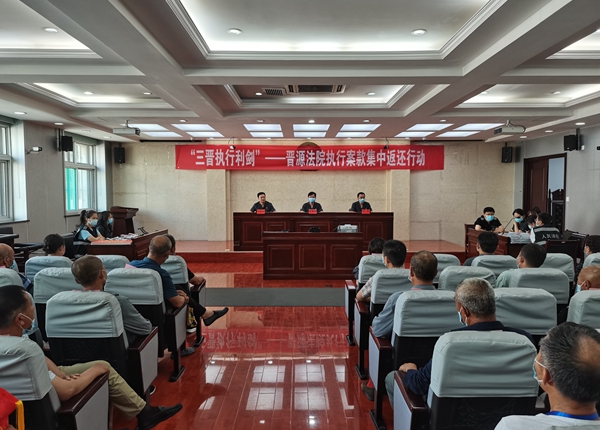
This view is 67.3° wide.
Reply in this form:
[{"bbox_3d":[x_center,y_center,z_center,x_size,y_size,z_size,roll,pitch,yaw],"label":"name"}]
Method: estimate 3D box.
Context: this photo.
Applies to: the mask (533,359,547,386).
[{"bbox_3d":[0.861,0.531,1.530,0.140,0.100,0.080,-1,3,-10],"label":"mask"}]

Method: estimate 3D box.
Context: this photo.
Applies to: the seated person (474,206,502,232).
[{"bbox_3d":[3.536,0.524,8.529,0.550,1.334,0.750,1,2,19],"label":"seated person"}]

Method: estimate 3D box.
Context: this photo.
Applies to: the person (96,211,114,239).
[{"bbox_3d":[-3.280,0.536,7.891,0.750,1.210,0.450,0,3,3],"label":"person"}]

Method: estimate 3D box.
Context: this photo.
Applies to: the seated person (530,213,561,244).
[{"bbox_3d":[3.840,0.572,7.142,0.500,1.220,0.750,-1,3,-15],"label":"seated person"}]

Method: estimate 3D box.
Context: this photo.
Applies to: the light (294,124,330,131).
[{"bbox_3d":[0.277,-2.151,11.036,0.855,0.060,1.020,0,2,0],"label":"light"}]

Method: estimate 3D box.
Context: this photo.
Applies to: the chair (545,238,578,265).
[{"bbox_3d":[3.460,0.771,6.151,0.490,0.930,0.540,0,3,-6],"label":"chair"}]

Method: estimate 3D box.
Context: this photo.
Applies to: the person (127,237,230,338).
[{"bbox_3d":[-1.120,0.755,4.147,0.720,1.180,0.850,1,3,10],"label":"person"}]

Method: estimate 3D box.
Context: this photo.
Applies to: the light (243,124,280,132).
[{"bbox_3d":[-0.885,-2.151,11.036,0.855,0.060,1.020,0,2,0],"label":"light"}]

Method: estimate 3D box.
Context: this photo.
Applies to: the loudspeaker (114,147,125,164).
[{"bbox_3d":[-5.126,-1.695,12.842,0.280,0.430,0.270,-1,8,-14],"label":"loudspeaker"}]

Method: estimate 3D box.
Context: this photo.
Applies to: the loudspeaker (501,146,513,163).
[{"bbox_3d":[5.493,-1.583,11.931,0.270,0.420,0.260,1,11,15],"label":"loudspeaker"}]

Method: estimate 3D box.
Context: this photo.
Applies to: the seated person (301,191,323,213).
[{"bbox_3d":[0.308,0.091,11.281,0.550,1.320,0.750,0,2,0],"label":"seated person"}]

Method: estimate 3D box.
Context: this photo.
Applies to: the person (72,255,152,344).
[{"bbox_3d":[-1.330,0.797,3.378,0.600,1.180,0.800,0,3,4],"label":"person"}]

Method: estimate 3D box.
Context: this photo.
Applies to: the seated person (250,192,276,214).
[{"bbox_3d":[-0.870,0.105,10.872,0.600,1.310,0.720,0,3,0],"label":"seated person"}]

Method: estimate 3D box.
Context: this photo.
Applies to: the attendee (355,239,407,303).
[{"bbox_3d":[0.840,0.786,4.248,0.580,1.200,0.820,0,2,-3],"label":"attendee"}]

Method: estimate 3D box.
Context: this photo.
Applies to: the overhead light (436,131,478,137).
[{"bbox_3d":[4.292,-2.201,12.252,0.855,0.060,1.020,0,2,0],"label":"overhead light"}]

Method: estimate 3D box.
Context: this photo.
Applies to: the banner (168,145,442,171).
[{"bbox_3d":[0.294,-1.643,12.970,7.756,0.711,0.050,0,2,0],"label":"banner"}]

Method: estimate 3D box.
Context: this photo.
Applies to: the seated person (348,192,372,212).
[{"bbox_3d":[1.460,0.105,10.872,0.580,1.310,0.720,0,3,0],"label":"seated person"}]

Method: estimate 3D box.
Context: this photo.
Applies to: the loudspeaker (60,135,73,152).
[{"bbox_3d":[-5.236,-1.603,10.161,0.240,0.360,0.240,-1,11,-31],"label":"loudspeaker"}]

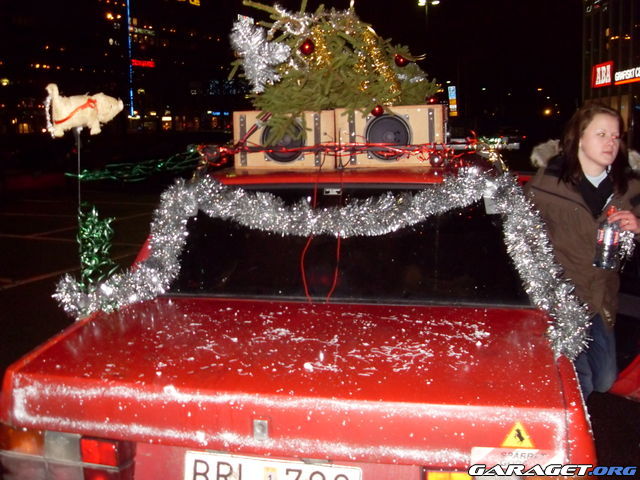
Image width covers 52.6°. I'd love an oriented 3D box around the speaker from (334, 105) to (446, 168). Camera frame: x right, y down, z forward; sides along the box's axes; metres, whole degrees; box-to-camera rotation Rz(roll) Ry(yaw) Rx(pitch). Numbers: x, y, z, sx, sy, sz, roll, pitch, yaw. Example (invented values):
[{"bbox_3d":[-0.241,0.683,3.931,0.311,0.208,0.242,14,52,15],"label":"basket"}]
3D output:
[{"bbox_3d":[0.337,-0.472,2.975,0.458,0.260,0.360,1,9,13],"label":"speaker"}]

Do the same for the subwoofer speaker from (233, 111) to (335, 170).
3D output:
[{"bbox_3d":[-0.124,-0.474,3.083,0.474,0.259,0.360,1,9,13],"label":"subwoofer speaker"}]

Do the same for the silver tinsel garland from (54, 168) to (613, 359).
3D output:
[{"bbox_3d":[-0.004,0.025,2.292,1.680,0.500,0.780,1,9,13],"label":"silver tinsel garland"}]

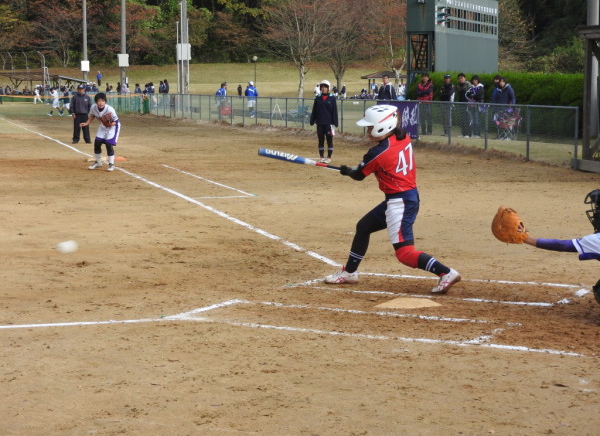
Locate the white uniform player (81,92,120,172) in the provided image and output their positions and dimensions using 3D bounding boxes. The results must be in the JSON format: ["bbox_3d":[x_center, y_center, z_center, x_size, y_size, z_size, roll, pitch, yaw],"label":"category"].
[{"bbox_3d":[-3.511,-1.517,24.400,0.720,1.380,0.620,0,6,3],"label":"white uniform player"}]

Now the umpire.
[{"bbox_3d":[-5.651,-2.675,35.700,0.580,1.520,0.360,-1,6,-6],"label":"umpire"}]

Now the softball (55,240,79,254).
[{"bbox_3d":[-1.953,0.238,11.600,0.097,0.097,0.097,0,6,0],"label":"softball"}]

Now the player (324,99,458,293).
[{"bbox_3d":[0.718,-0.183,10.509,0.980,1.430,0.560,3,7,32],"label":"player"}]

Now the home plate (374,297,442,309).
[{"bbox_3d":[0.806,0.614,9.777,0.432,0.030,0.432,3,7,30],"label":"home plate"}]

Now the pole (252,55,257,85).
[{"bbox_3d":[-4.922,-15.870,150.000,0.480,3.400,0.480,0,6,0],"label":"pole"}]

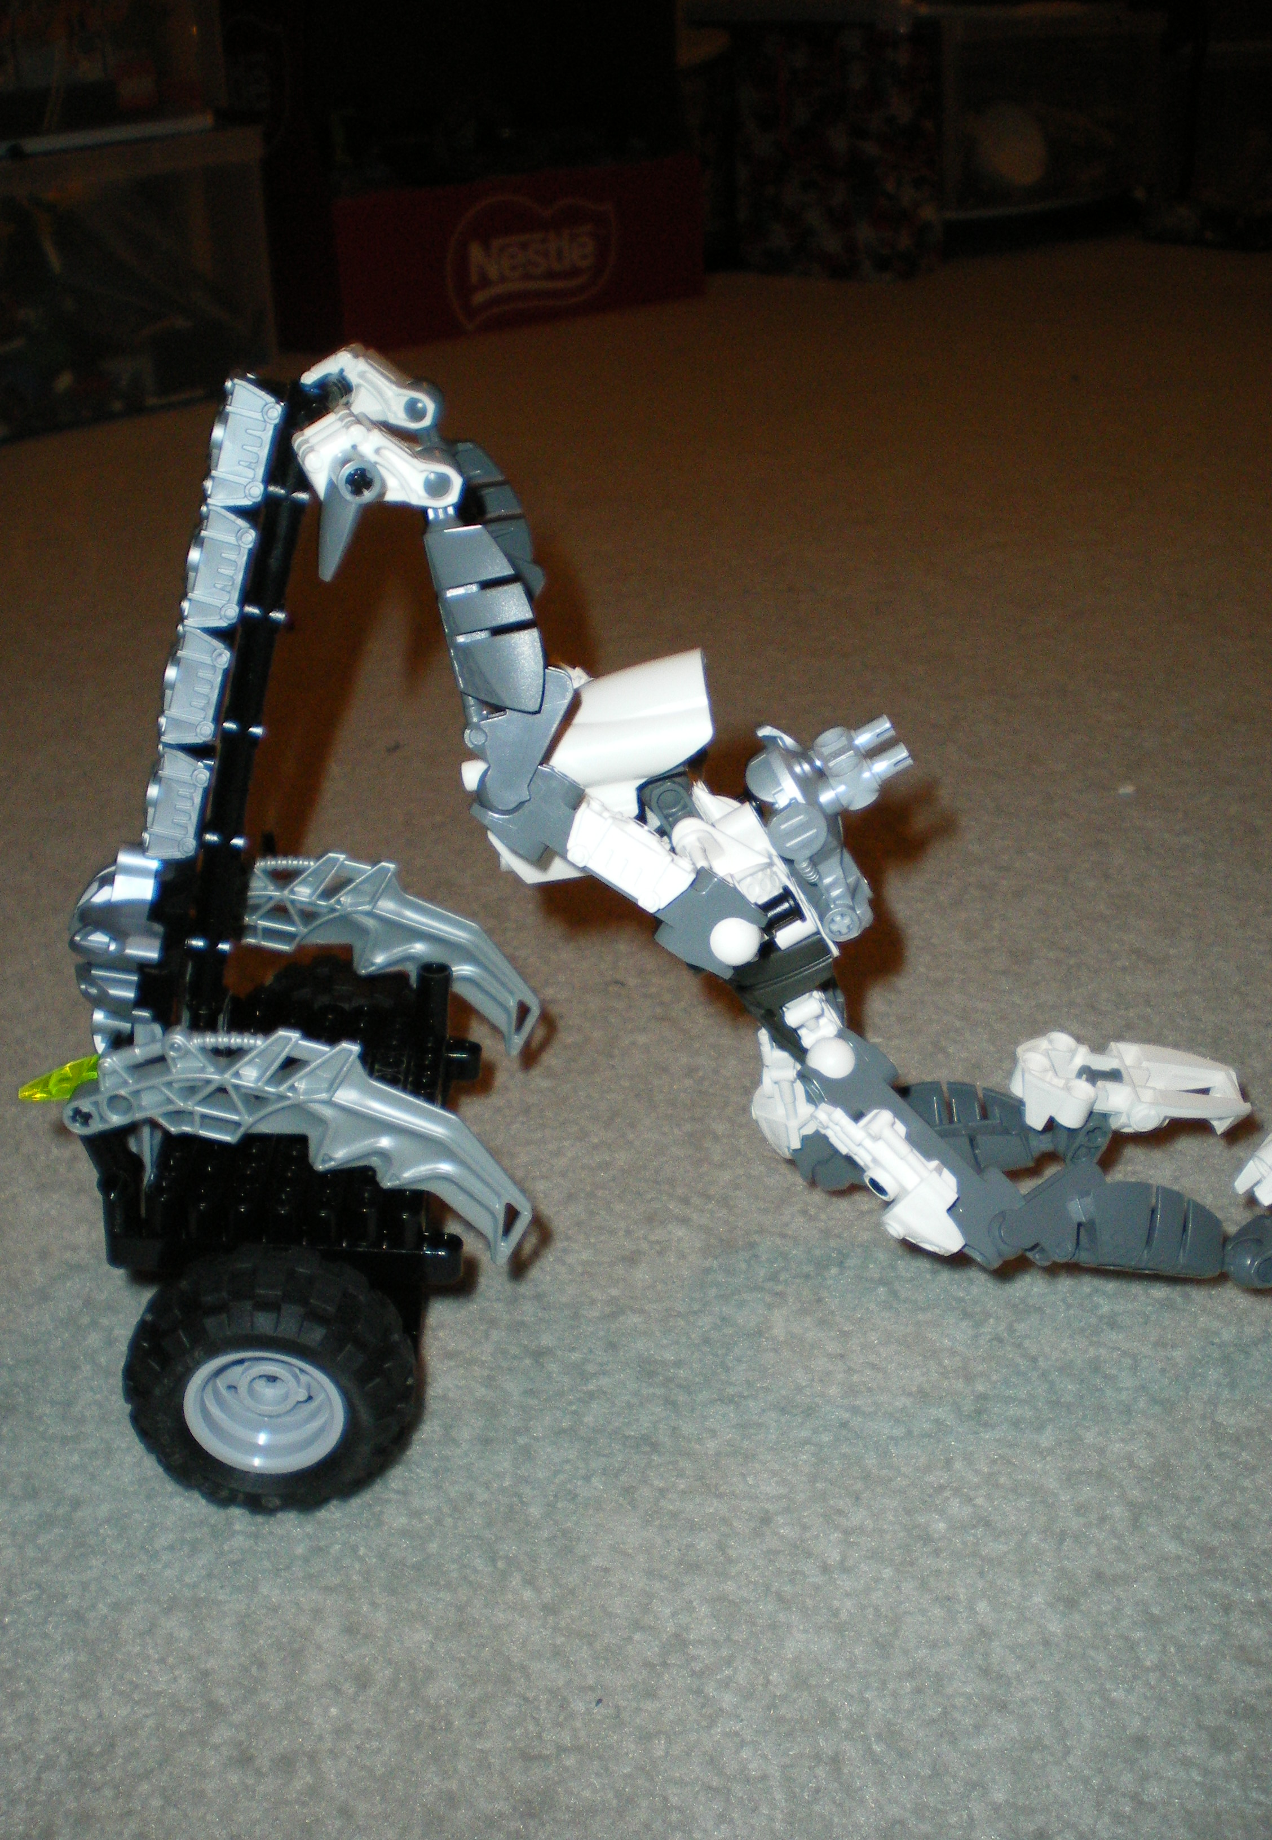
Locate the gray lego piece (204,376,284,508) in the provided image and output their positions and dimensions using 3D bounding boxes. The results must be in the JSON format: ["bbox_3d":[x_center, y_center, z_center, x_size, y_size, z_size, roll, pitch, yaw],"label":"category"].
[{"bbox_3d":[-0.072,-0.087,0.350,0.012,0.024,0.009,14,25,-9],"label":"gray lego piece"}]

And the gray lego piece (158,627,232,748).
[{"bbox_3d":[-0.085,-0.046,0.371,0.012,0.024,0.009,14,25,-9],"label":"gray lego piece"}]

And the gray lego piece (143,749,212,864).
[{"bbox_3d":[-0.091,-0.024,0.381,0.012,0.024,0.009,13,25,-8],"label":"gray lego piece"}]

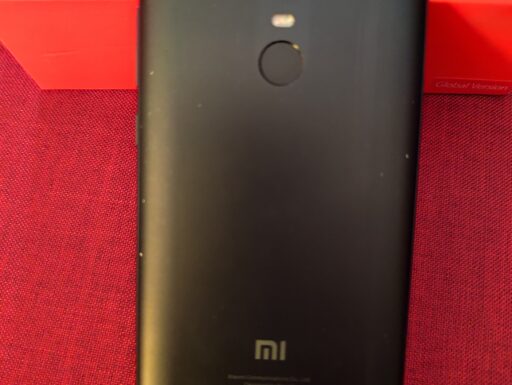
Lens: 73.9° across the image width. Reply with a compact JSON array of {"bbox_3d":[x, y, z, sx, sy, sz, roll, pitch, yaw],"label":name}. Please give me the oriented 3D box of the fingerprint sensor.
[{"bbox_3d":[0.006,-0.033,0.087,0.012,0.002,0.012,2,94,0],"label":"fingerprint sensor"}]

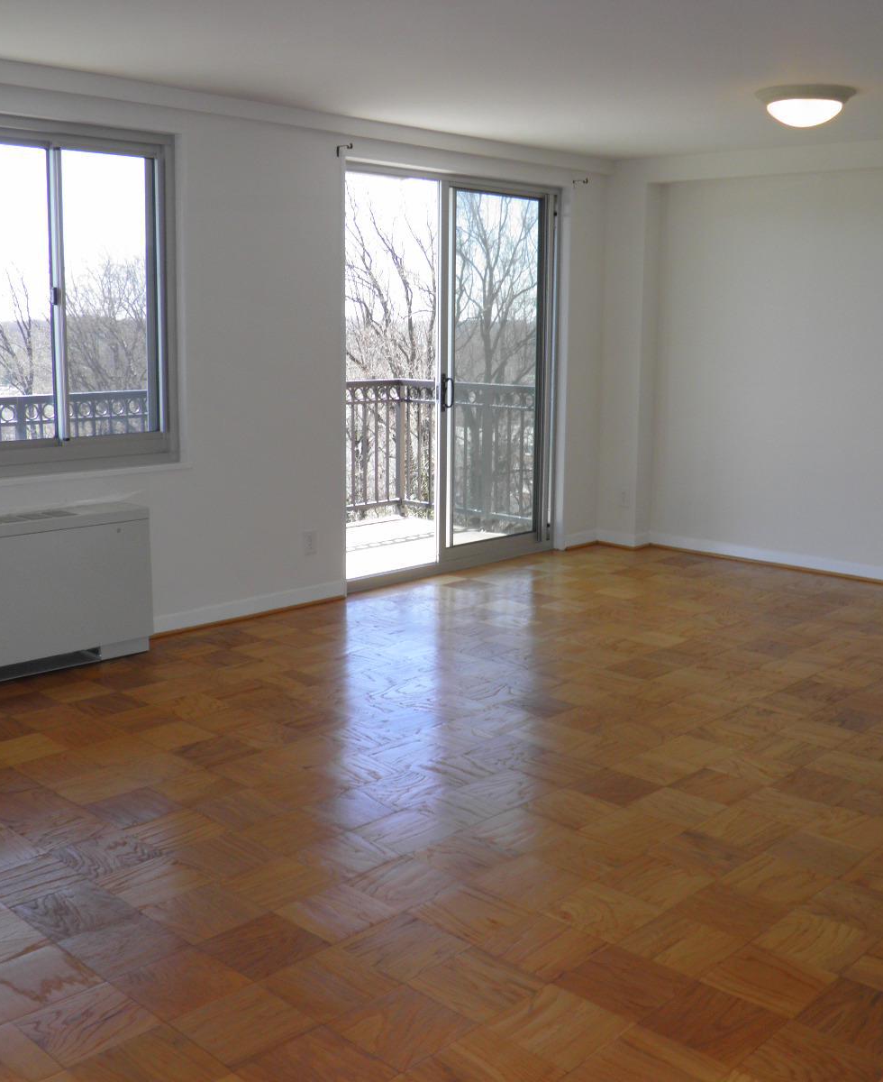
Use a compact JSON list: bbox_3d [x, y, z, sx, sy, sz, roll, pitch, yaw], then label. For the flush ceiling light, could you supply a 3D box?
[{"bbox_3d":[1.521,-1.798,4.877,0.425,0.132,0.425,1,10,0],"label":"flush ceiling light"}]

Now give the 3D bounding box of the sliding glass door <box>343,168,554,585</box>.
[{"bbox_3d":[0.069,-0.930,6.721,0.100,2.170,1.730,10,14,43],"label":"sliding glass door"}]

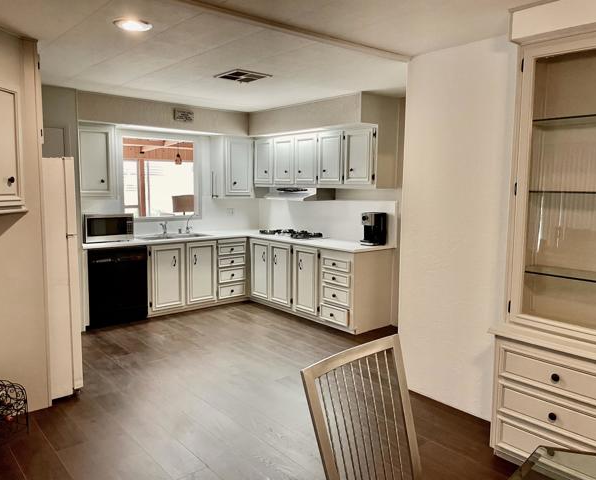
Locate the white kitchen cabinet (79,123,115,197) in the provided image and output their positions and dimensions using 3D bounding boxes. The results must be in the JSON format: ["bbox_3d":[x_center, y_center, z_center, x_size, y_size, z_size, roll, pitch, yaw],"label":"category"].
[{"bbox_3d":[-2.225,-0.836,5.152,0.439,0.768,0.353,-5,8,-40],"label":"white kitchen cabinet"}]

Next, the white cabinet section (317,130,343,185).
[{"bbox_3d":[0.489,-0.901,5.336,0.327,0.589,0.410,-5,9,-40],"label":"white cabinet section"}]

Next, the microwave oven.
[{"bbox_3d":[-2.124,-0.142,5.320,0.510,0.288,0.353,-3,7,-31],"label":"microwave oven"}]

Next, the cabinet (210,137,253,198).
[{"bbox_3d":[-0.858,-0.951,6.290,0.429,0.773,0.353,-5,8,-40],"label":"cabinet"}]

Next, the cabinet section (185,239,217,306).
[{"bbox_3d":[-1.322,0.369,5.914,0.407,0.756,0.614,-5,9,-40],"label":"cabinet section"}]

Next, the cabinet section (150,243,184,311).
[{"bbox_3d":[-1.644,0.396,5.645,0.408,0.756,0.614,-5,9,-40],"label":"cabinet section"}]

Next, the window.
[{"bbox_3d":[-1.690,-0.748,5.871,0.914,0.934,0.081,-5,8,-40],"label":"window"}]

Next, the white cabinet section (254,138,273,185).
[{"bbox_3d":[-0.306,-1.017,6.277,0.327,0.589,0.403,-5,9,-40],"label":"white cabinet section"}]

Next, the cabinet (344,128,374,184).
[{"bbox_3d":[0.736,-0.850,4.978,0.348,0.586,0.455,-5,8,-40],"label":"cabinet"}]

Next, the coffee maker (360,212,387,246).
[{"bbox_3d":[0.797,-0.111,5.064,0.177,0.338,0.212,7,9,44],"label":"coffee maker"}]

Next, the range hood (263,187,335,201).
[{"bbox_3d":[0.011,-0.561,5.768,0.480,0.137,0.757,-5,8,-40],"label":"range hood"}]

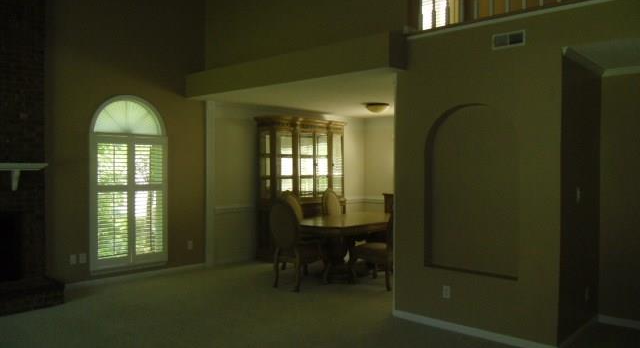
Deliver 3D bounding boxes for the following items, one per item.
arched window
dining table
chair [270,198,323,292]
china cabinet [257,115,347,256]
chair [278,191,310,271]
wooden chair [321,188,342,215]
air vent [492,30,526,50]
[{"bbox_3d":[-2.450,0.119,6.460,0.080,2.230,1.030,1,1,42],"label":"arched window"},{"bbox_3d":[0.471,1.015,6.946,1.150,0.760,2.100,1,1,42],"label":"dining table"},{"bbox_3d":[-0.228,0.849,6.215,0.520,1.100,0.680,1,1,42],"label":"chair"},{"bbox_3d":[-0.308,0.246,8.437,0.450,2.240,1.680,1,1,42],"label":"china cabinet"},{"bbox_3d":[-0.232,0.830,7.182,0.670,1.110,0.520,1,1,42],"label":"chair"},{"bbox_3d":[0.392,0.825,7.899,0.670,1.110,0.520,1,1,42],"label":"wooden chair"},{"bbox_3d":[1.585,-1.137,4.230,0.280,0.130,0.020,1,1,42],"label":"air vent"}]

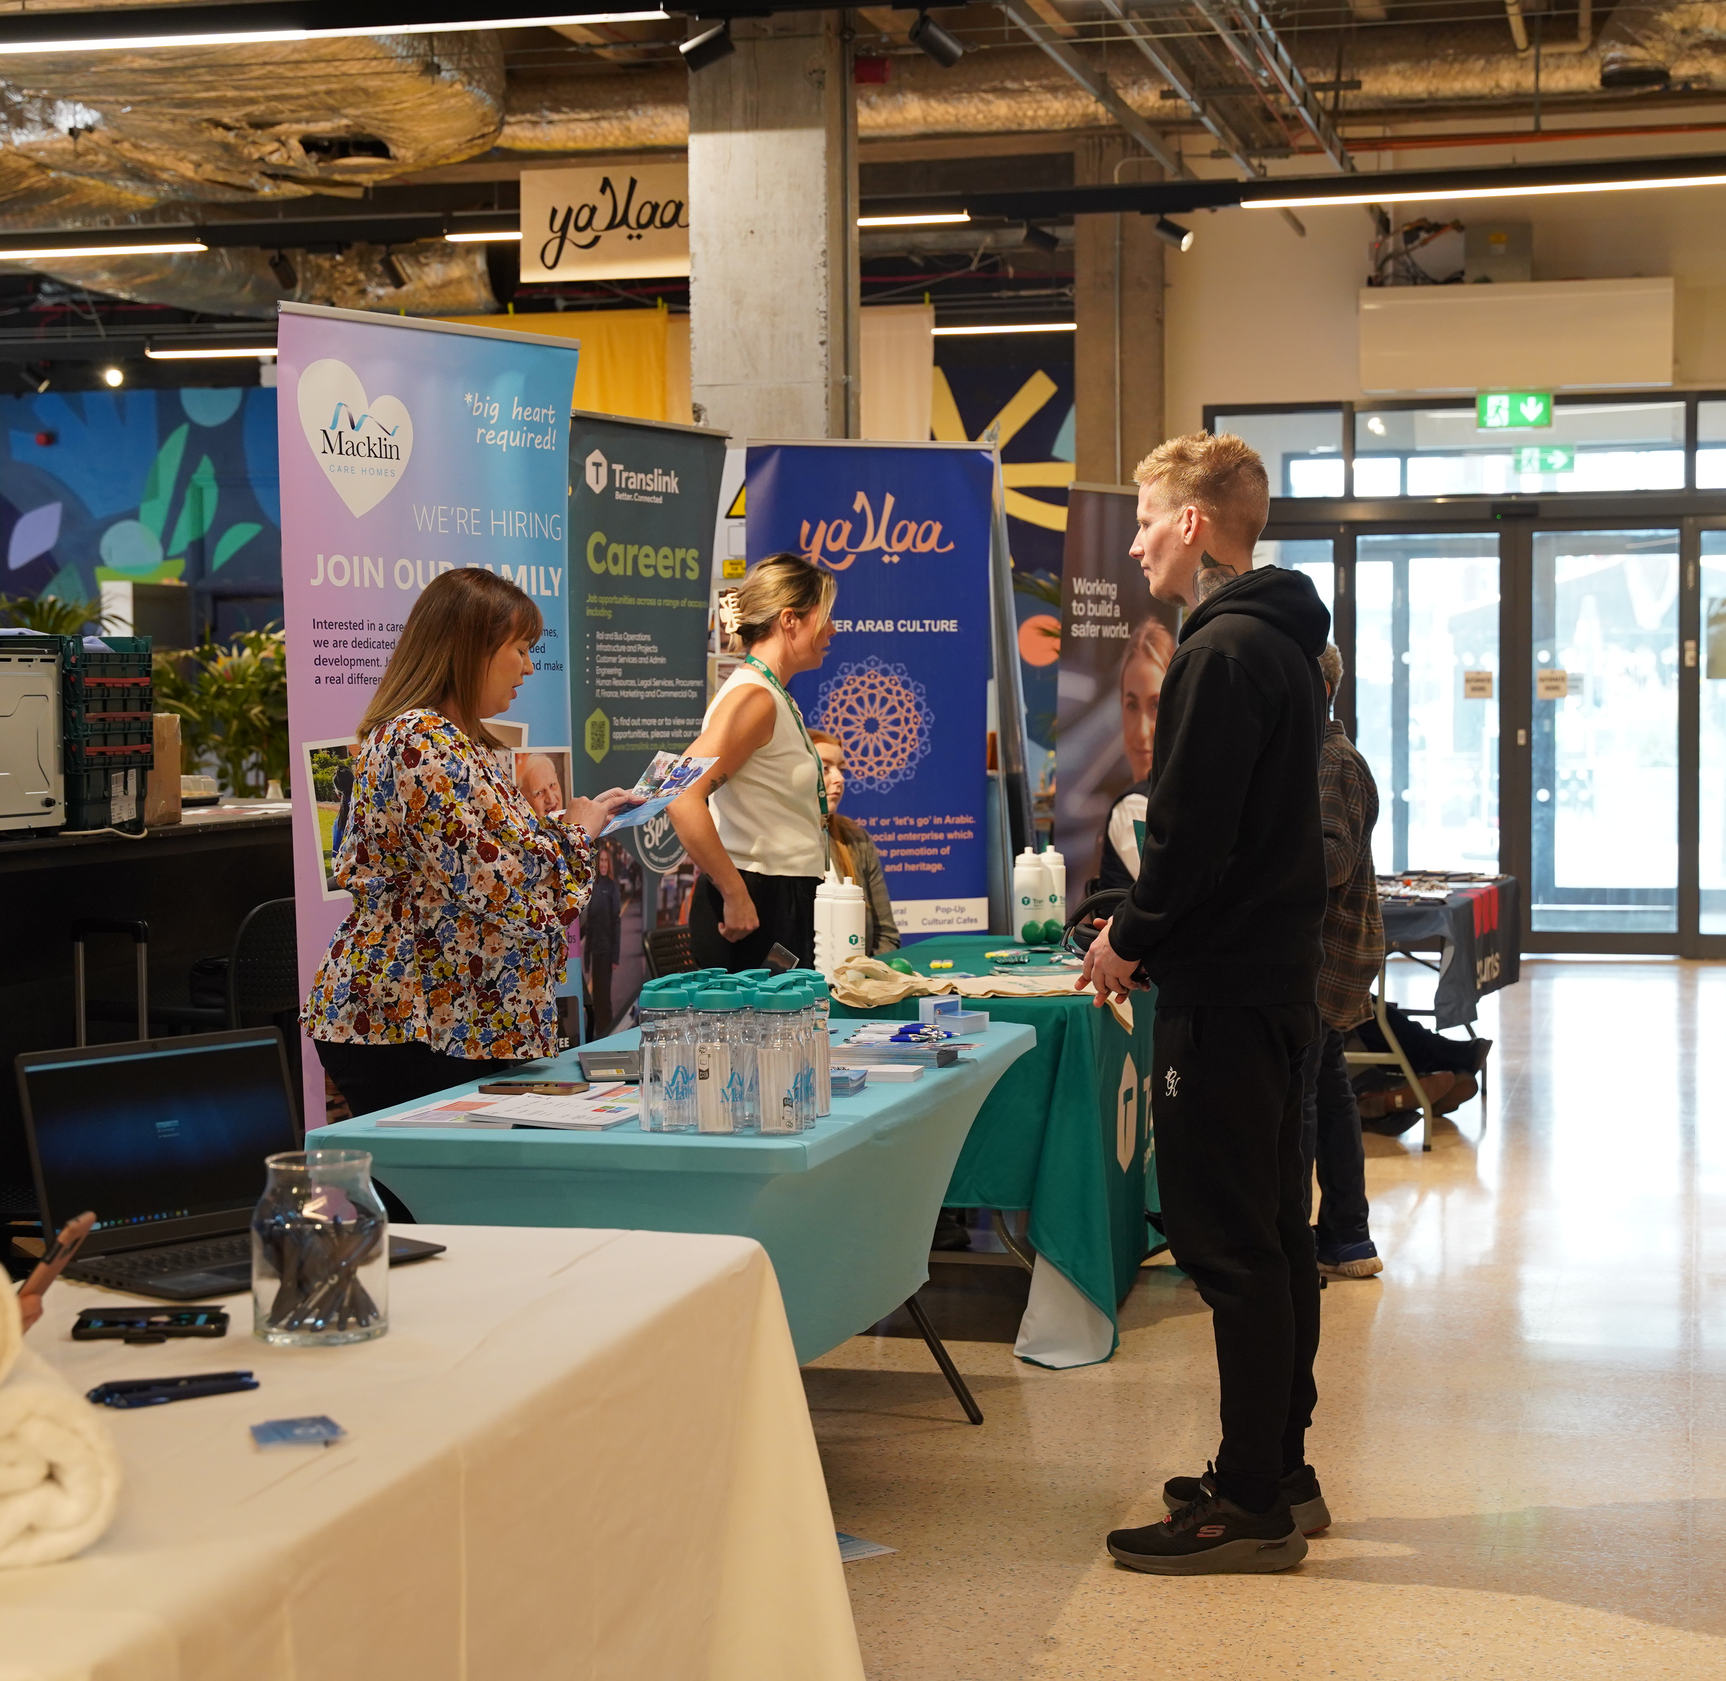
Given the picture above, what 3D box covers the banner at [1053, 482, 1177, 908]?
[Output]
[{"bbox_3d":[0.951,-0.170,11.845,0.200,2.137,0.760,1,3,37],"label":"banner"}]

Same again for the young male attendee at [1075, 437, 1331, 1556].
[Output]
[{"bbox_3d":[0.559,0.249,5.434,0.410,1.790,0.490,1,2,19],"label":"young male attendee"}]

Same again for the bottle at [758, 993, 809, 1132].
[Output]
[{"bbox_3d":[-0.126,0.326,5.046,0.075,0.222,0.075,0,2,13],"label":"bottle"}]

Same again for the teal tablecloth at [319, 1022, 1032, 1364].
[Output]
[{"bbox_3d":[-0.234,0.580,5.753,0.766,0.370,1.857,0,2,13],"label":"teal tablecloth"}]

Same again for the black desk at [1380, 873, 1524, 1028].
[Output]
[{"bbox_3d":[1.712,0.546,11.138,0.720,0.750,1.680,0,2,18],"label":"black desk"}]

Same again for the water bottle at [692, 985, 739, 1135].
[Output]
[{"bbox_3d":[-0.216,0.311,4.958,0.073,0.228,0.073,0,2,0],"label":"water bottle"}]

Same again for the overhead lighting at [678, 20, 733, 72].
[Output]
[{"bbox_3d":[-0.461,-2.357,10.014,0.155,0.095,0.085,-30,2,6],"label":"overhead lighting"}]

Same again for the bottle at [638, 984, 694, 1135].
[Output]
[{"bbox_3d":[-0.300,0.326,5.092,0.075,0.222,0.075,0,2,13],"label":"bottle"}]

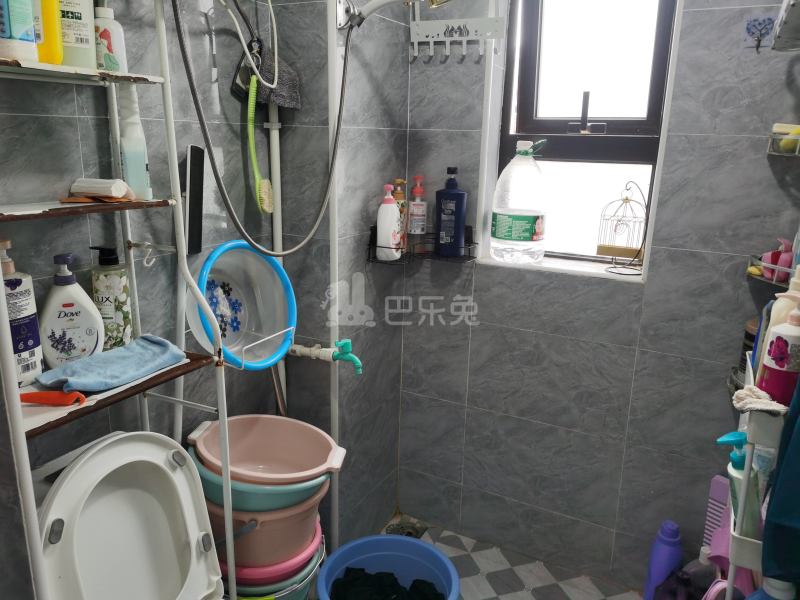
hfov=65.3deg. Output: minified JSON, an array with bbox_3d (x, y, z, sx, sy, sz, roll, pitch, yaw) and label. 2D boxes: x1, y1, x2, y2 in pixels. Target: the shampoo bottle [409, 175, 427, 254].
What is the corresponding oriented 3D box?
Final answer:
[{"bbox_3d":[0.059,-0.268,1.969,0.060,0.242,0.045,5,15,12],"label":"shampoo bottle"}]

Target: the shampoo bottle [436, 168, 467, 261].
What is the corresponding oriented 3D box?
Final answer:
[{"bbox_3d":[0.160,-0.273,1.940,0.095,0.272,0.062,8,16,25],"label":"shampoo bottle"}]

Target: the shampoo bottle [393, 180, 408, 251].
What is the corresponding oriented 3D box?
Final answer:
[{"bbox_3d":[0.002,-0.264,1.973,0.053,0.232,0.058,1,15,0],"label":"shampoo bottle"}]

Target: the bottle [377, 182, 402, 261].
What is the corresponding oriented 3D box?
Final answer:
[{"bbox_3d":[-0.030,-0.232,1.864,0.075,0.222,0.058,-8,17,-31],"label":"bottle"}]

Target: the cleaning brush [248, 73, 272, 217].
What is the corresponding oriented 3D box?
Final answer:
[{"bbox_3d":[-0.352,-0.391,1.584,0.060,0.338,0.050,9,17,27],"label":"cleaning brush"}]

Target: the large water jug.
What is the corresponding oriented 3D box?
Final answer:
[{"bbox_3d":[0.378,-0.310,1.966,0.170,0.364,0.170,5,15,12],"label":"large water jug"}]

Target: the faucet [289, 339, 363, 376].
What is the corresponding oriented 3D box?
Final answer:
[{"bbox_3d":[-0.218,0.143,1.746,0.250,0.096,0.045,9,17,27],"label":"faucet"}]

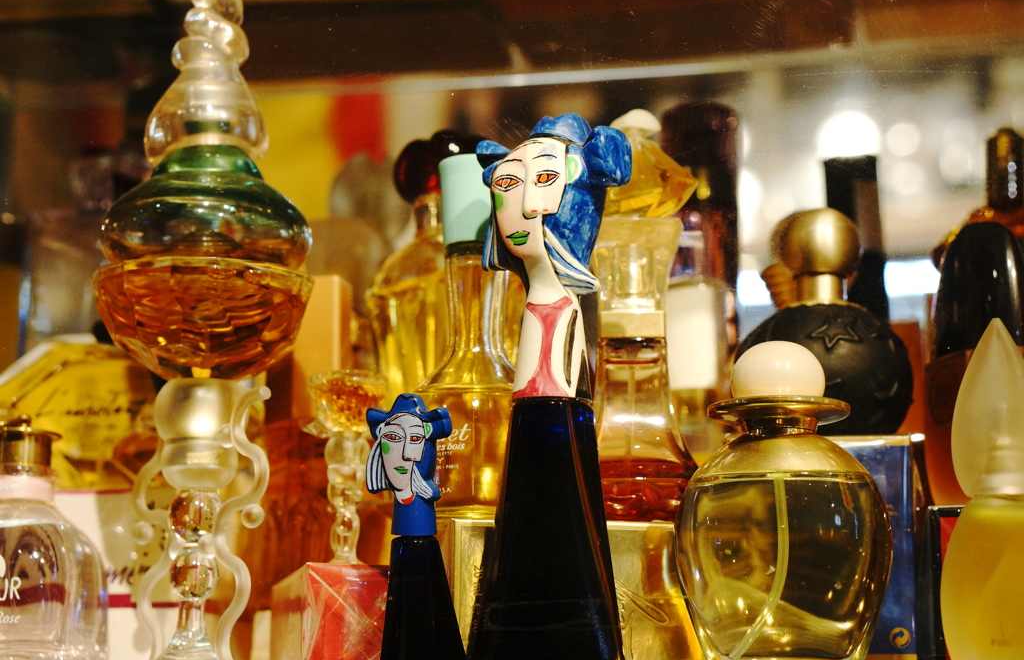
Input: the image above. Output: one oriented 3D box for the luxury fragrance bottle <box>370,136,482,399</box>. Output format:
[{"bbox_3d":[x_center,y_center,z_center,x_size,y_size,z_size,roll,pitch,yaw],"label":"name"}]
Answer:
[{"bbox_3d":[-0.021,-0.005,0.685,0.051,0.123,0.044,0,-11,0],"label":"luxury fragrance bottle"}]

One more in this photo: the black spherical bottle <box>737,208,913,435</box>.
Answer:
[{"bbox_3d":[0.098,0.002,0.670,0.055,0.082,0.052,0,-11,0],"label":"black spherical bottle"}]

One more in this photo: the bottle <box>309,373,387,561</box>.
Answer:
[{"bbox_3d":[-0.048,0.041,0.620,0.024,0.060,0.023,0,-11,0],"label":"bottle"}]

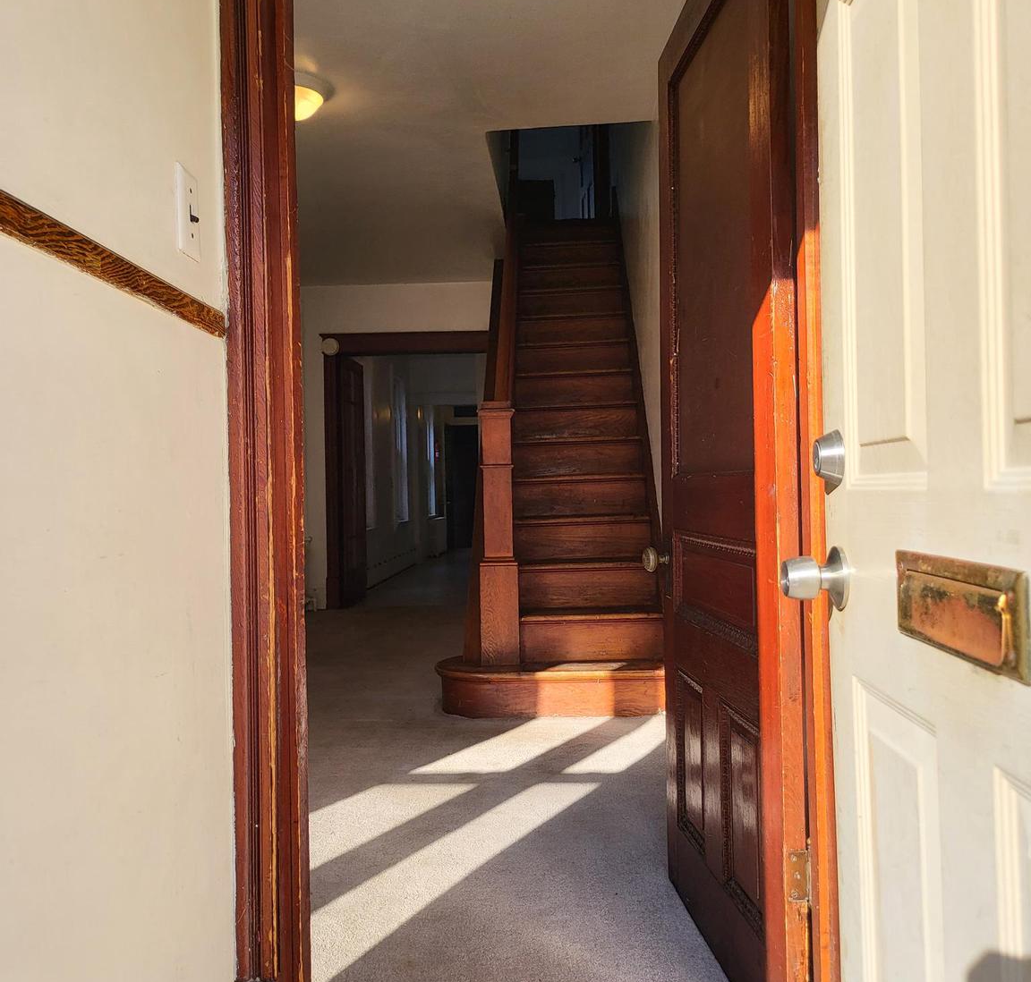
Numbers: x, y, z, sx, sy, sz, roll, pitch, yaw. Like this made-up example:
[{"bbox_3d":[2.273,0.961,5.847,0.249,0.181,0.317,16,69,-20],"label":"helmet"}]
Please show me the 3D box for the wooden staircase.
[{"bbox_3d":[0.227,-0.485,5.611,1.062,3.020,2.860,-1,-1,3],"label":"wooden staircase"}]

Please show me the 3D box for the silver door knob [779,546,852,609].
[{"bbox_3d":[0.335,0.099,1.071,0.064,0.072,0.072,-1,-1,3],"label":"silver door knob"}]

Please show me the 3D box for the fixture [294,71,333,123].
[{"bbox_3d":[-1.019,-1.792,4.400,0.370,0.140,0.370,-1,-1,3],"label":"fixture"}]

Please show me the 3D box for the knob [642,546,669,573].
[{"bbox_3d":[0.339,0.167,2.308,0.066,0.061,0.061,-1,-1,-4],"label":"knob"}]

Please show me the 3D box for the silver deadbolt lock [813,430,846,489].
[{"bbox_3d":[0.350,-0.038,1.071,0.026,0.062,0.062,-1,-1,3],"label":"silver deadbolt lock"}]

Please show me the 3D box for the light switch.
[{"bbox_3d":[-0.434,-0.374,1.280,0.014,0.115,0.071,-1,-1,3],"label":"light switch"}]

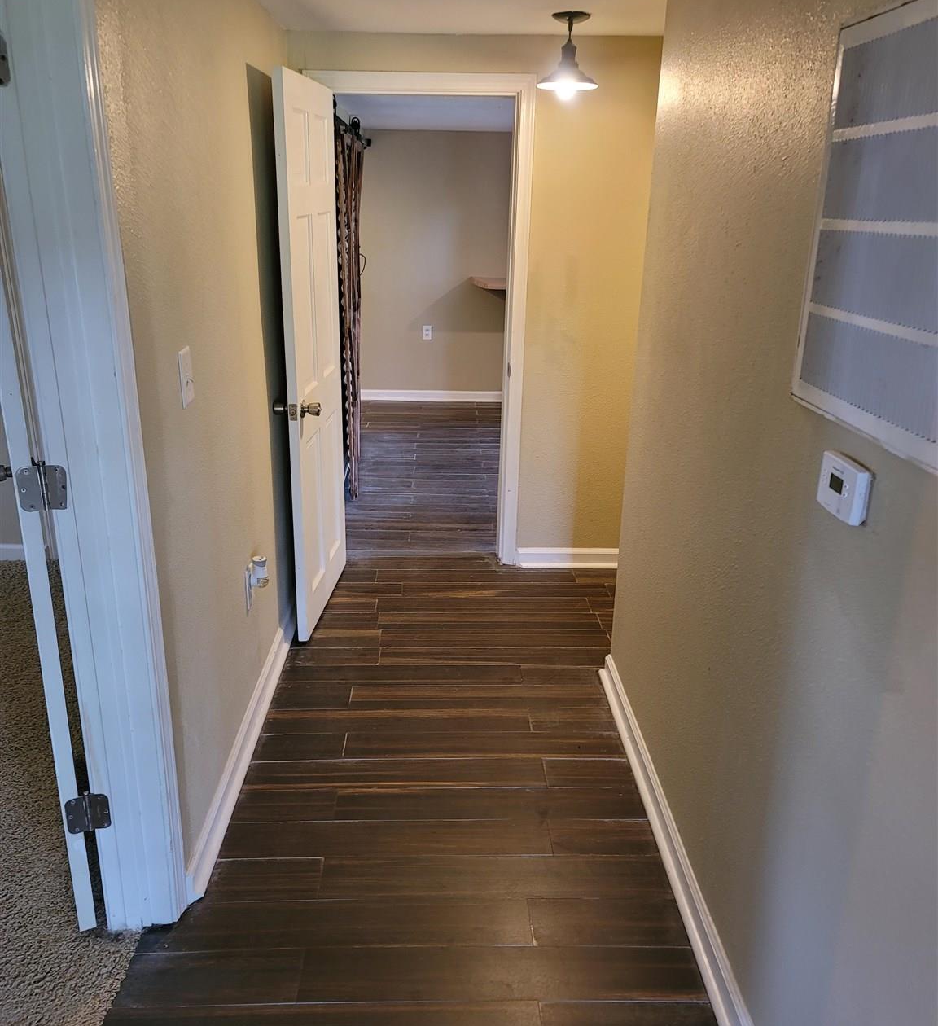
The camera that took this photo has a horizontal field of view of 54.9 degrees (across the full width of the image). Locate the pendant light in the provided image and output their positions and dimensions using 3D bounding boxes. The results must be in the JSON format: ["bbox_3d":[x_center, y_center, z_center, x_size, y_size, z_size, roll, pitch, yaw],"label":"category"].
[{"bbox_3d":[0.345,-1.556,3.087,0.213,0.265,0.213,1,19,-2],"label":"pendant light"}]

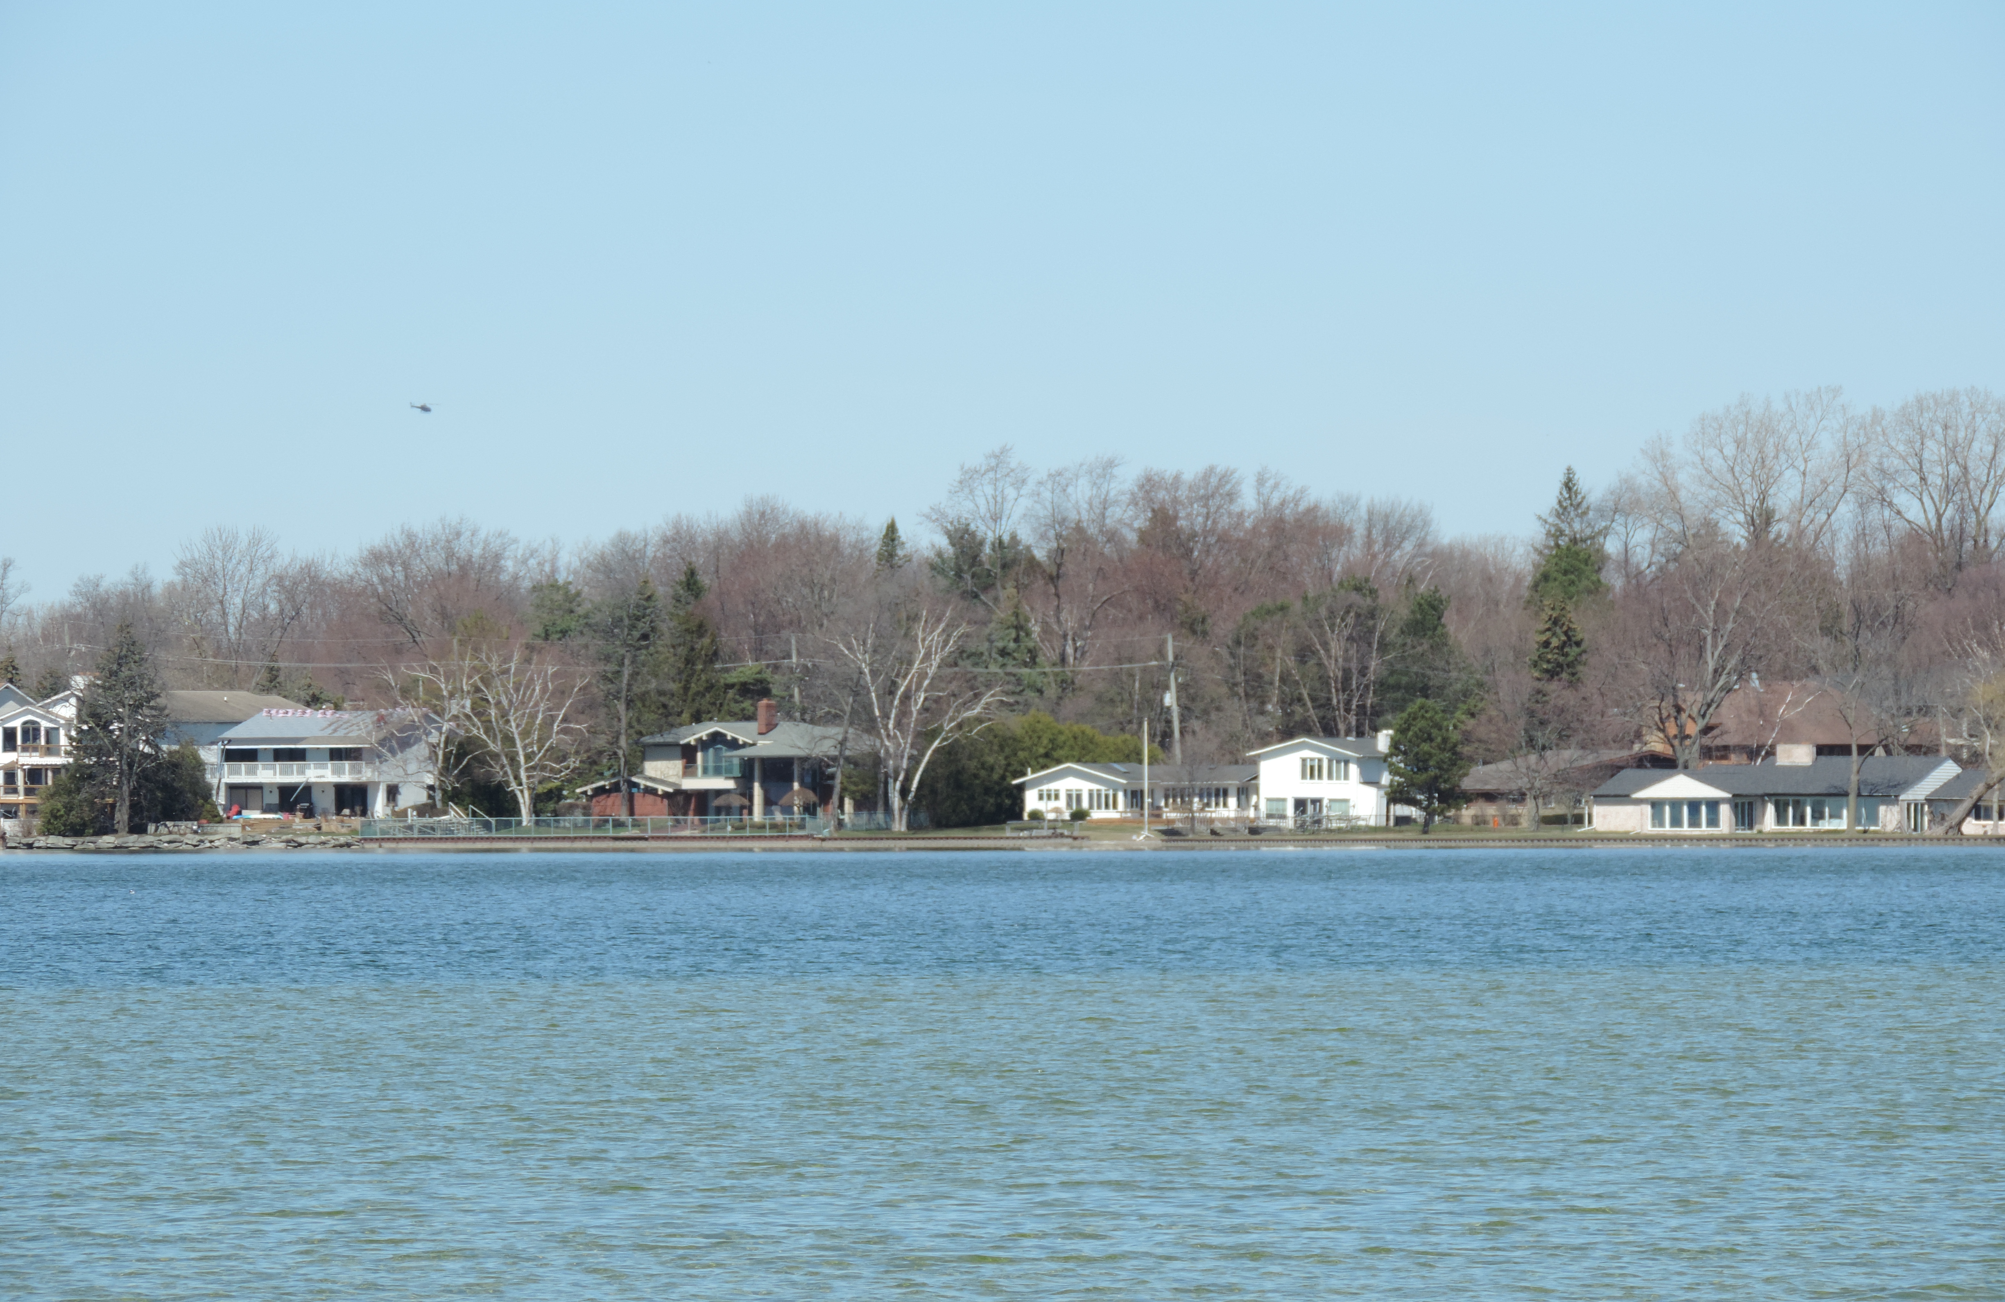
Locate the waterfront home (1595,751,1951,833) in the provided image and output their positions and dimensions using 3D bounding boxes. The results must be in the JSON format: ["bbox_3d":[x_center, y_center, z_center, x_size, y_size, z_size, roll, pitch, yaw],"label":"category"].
[{"bbox_3d":[51.637,9.548,1064.000,22.500,5.390,11.000,0,-1,24],"label":"waterfront home"}]

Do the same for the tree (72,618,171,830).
[{"bbox_3d":[-58.965,5.184,1065.000,6.389,14.244,6.389,0,-1,0],"label":"tree"}]

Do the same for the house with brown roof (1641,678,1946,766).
[{"bbox_3d":[55.522,6.322,1118.000,21.439,8.796,14.000,0,-1,18],"label":"house with brown roof"}]

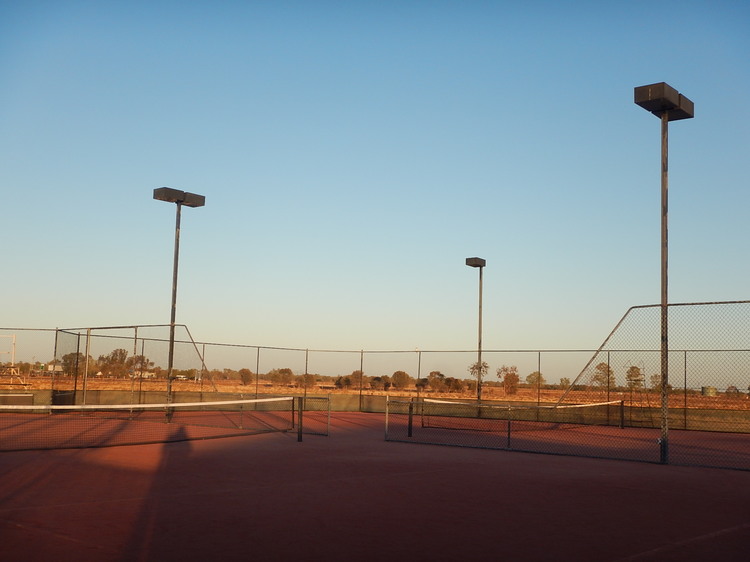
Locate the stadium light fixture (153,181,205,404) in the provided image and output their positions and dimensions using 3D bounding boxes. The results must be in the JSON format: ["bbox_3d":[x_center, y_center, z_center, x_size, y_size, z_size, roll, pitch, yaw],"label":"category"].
[{"bbox_3d":[-6.842,0.869,29.500,0.637,7.863,1.663,-5,-9,42],"label":"stadium light fixture"}]

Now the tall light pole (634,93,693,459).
[{"bbox_3d":[6.153,-0.114,18.210,0.637,7.795,1.663,-4,-9,40],"label":"tall light pole"}]

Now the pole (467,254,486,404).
[{"bbox_3d":[4.943,2.790,42.656,0.637,7.787,0.843,-5,-9,42],"label":"pole"}]

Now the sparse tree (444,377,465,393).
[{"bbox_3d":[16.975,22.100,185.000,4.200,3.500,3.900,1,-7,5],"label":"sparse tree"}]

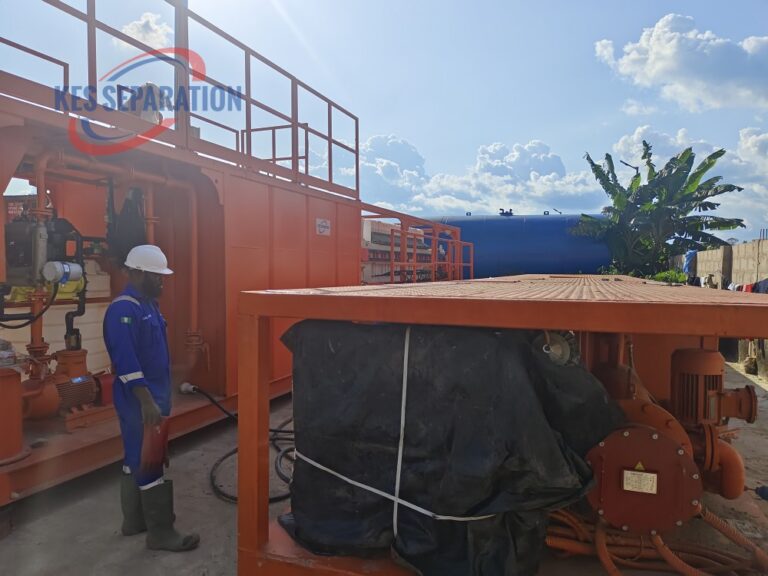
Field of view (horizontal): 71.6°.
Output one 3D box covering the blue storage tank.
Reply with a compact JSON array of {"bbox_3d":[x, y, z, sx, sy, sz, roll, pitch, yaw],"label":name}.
[{"bbox_3d":[3.974,-0.793,17.082,6.000,3.100,3.000,1,2,16],"label":"blue storage tank"}]

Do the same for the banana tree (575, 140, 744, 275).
[{"bbox_3d":[7.707,-1.475,14.957,4.700,5.250,4.200,0,2,0],"label":"banana tree"}]

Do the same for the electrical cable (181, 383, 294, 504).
[{"bbox_3d":[-1.035,1.143,4.492,1.350,0.640,1.650,0,2,0],"label":"electrical cable"}]

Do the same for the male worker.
[{"bbox_3d":[-1.363,0.622,3.153,0.500,1.770,0.520,0,2,3],"label":"male worker"}]

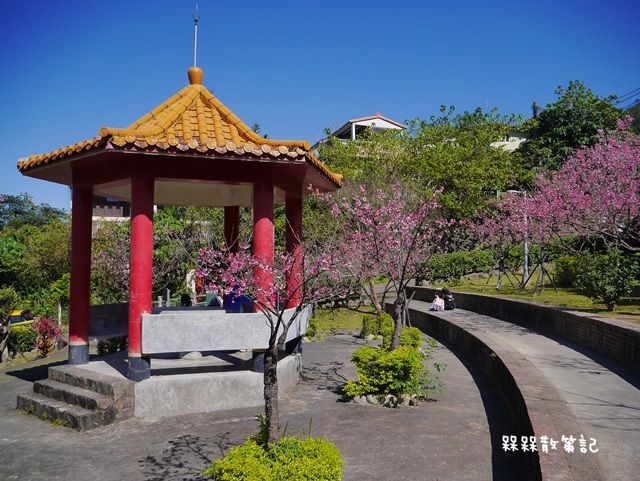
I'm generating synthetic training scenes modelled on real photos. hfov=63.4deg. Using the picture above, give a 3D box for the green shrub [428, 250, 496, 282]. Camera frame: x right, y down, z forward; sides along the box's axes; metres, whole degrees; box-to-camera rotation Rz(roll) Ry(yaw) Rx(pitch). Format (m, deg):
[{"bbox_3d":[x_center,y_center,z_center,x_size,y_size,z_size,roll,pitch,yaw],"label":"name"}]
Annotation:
[{"bbox_3d":[6.788,1.199,24.851,3.300,1.650,1.600,0,-3,0],"label":"green shrub"}]

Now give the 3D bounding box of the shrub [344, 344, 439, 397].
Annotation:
[{"bbox_3d":[1.155,2.075,8.349,1.380,0.780,1.250,0,-3,0],"label":"shrub"}]

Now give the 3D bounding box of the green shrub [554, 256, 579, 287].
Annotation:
[{"bbox_3d":[10.080,1.248,20.857,1.150,1.220,1.100,0,-3,0],"label":"green shrub"}]

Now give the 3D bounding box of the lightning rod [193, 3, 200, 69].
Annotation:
[{"bbox_3d":[-2.231,-3.721,9.359,0.130,1.190,0.130,0,-3,0],"label":"lightning rod"}]

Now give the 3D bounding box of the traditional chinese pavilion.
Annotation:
[{"bbox_3d":[-2.204,-0.501,9.183,5.400,5.250,4.800,-3,-4,41],"label":"traditional chinese pavilion"}]

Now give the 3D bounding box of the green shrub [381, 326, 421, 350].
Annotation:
[{"bbox_3d":[1.909,2.332,11.991,0.970,0.660,0.900,0,-3,0],"label":"green shrub"}]

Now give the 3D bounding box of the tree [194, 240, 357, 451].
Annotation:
[{"bbox_3d":[-0.415,1.078,4.698,1.400,2.100,1.350,0,-3,0],"label":"tree"}]

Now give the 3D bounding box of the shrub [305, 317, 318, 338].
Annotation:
[{"bbox_3d":[-0.374,2.535,14.884,0.800,0.660,0.750,0,-3,0],"label":"shrub"}]

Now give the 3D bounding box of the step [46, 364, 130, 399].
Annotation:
[{"bbox_3d":[-3.453,2.091,7.748,1.930,0.180,0.330,-3,-4,41],"label":"step"}]

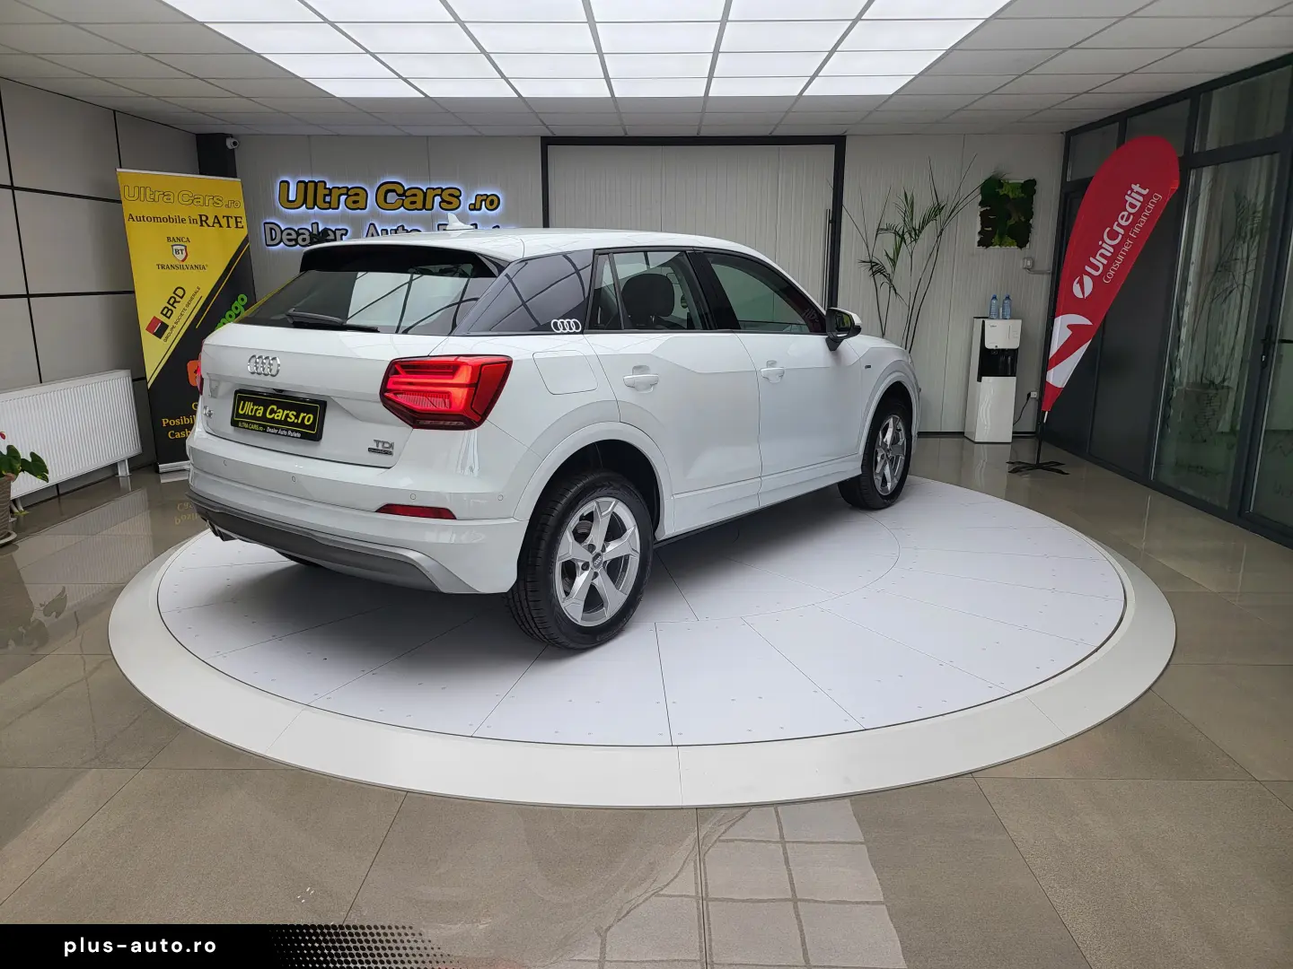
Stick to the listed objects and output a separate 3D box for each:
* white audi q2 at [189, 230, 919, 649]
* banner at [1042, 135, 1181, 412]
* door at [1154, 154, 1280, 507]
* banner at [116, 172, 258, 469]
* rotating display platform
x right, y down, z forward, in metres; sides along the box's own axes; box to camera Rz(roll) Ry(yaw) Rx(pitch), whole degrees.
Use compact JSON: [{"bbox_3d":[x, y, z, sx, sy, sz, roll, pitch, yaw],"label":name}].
[{"bbox_3d":[-0.037,-0.490,4.667,1.830,1.510,4.190,10,16,37],"label":"white audi q2"},{"bbox_3d":[3.231,-1.413,6.300,0.080,1.910,0.840,-7,15,-29],"label":"banner"},{"bbox_3d":[3.502,-0.927,5.572,0.070,2.090,0.910,0,13,1],"label":"door"},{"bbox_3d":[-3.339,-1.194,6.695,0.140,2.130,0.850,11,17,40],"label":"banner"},{"bbox_3d":[-0.016,0.278,4.876,5.037,0.088,5.037,0,13,0],"label":"rotating display platform"}]

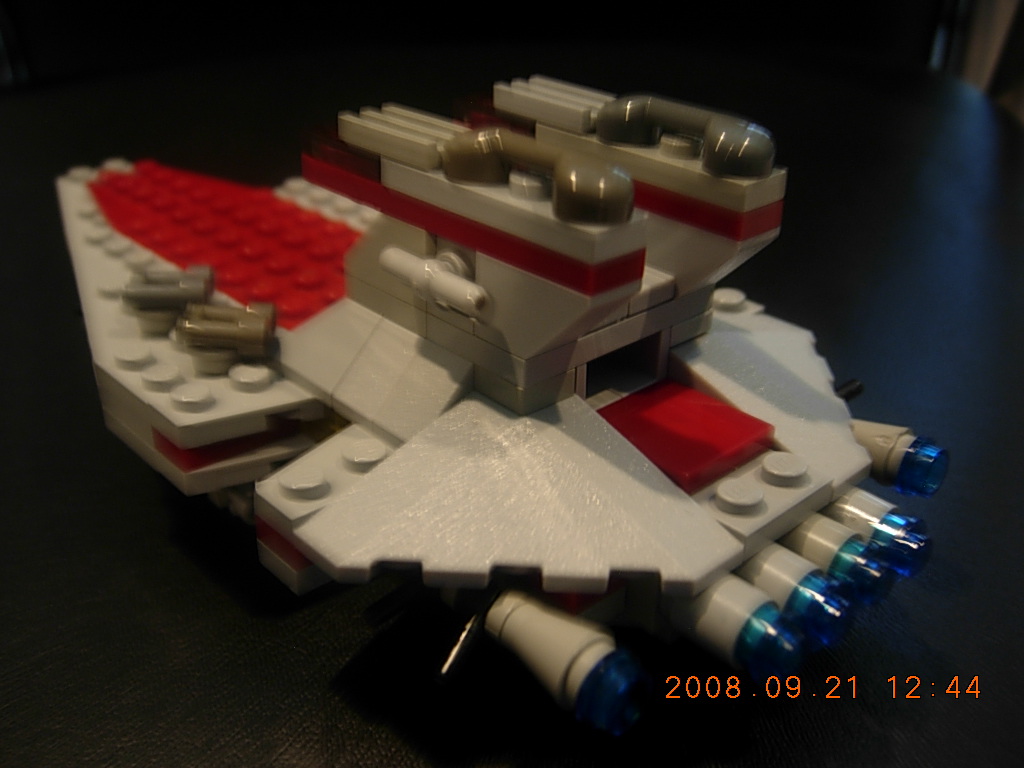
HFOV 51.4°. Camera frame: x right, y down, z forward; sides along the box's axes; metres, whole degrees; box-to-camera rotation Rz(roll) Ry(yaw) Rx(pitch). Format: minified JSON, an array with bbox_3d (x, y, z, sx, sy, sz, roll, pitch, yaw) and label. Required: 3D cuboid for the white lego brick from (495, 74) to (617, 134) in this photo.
[{"bbox_3d":[0.006,-0.035,0.134,0.008,0.003,0.016,-23,36,-39],"label":"white lego brick"}]

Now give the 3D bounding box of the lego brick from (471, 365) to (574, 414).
[{"bbox_3d":[0.001,-0.001,0.117,0.008,0.003,0.008,-23,36,-39],"label":"lego brick"}]

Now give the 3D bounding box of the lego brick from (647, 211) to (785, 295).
[{"bbox_3d":[0.022,-0.015,0.125,0.008,0.010,0.016,-23,36,-39],"label":"lego brick"}]

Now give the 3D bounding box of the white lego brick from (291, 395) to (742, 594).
[{"bbox_3d":[0.001,0.013,0.105,0.032,0.010,0.032,-23,36,-39],"label":"white lego brick"}]

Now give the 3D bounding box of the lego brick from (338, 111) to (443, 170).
[{"bbox_3d":[-0.014,-0.027,0.117,0.002,0.003,0.016,-23,36,-39],"label":"lego brick"}]

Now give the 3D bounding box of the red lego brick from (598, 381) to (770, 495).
[{"bbox_3d":[0.018,0.006,0.120,0.016,0.003,0.016,-23,36,-39],"label":"red lego brick"}]

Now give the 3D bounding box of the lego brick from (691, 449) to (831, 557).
[{"bbox_3d":[0.026,0.012,0.114,0.016,0.005,0.008,-23,36,-39],"label":"lego brick"}]

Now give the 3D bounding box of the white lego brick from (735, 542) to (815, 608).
[{"bbox_3d":[0.026,0.020,0.111,0.008,0.008,0.010,-23,36,-39],"label":"white lego brick"}]

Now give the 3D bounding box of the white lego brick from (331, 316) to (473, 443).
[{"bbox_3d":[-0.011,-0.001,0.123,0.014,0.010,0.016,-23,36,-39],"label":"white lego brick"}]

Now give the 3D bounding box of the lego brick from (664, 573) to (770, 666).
[{"bbox_3d":[0.020,0.023,0.106,0.008,0.008,0.010,-23,36,-39],"label":"lego brick"}]

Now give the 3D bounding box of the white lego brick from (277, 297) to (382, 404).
[{"bbox_3d":[-0.021,-0.006,0.133,0.016,0.010,0.016,-23,36,-39],"label":"white lego brick"}]

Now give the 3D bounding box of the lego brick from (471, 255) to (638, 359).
[{"bbox_3d":[0.005,-0.008,0.110,0.008,0.010,0.016,-23,36,-39],"label":"lego brick"}]

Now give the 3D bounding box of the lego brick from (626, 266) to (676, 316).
[{"bbox_3d":[0.013,-0.011,0.124,0.008,0.003,0.009,-23,36,-39],"label":"lego brick"}]

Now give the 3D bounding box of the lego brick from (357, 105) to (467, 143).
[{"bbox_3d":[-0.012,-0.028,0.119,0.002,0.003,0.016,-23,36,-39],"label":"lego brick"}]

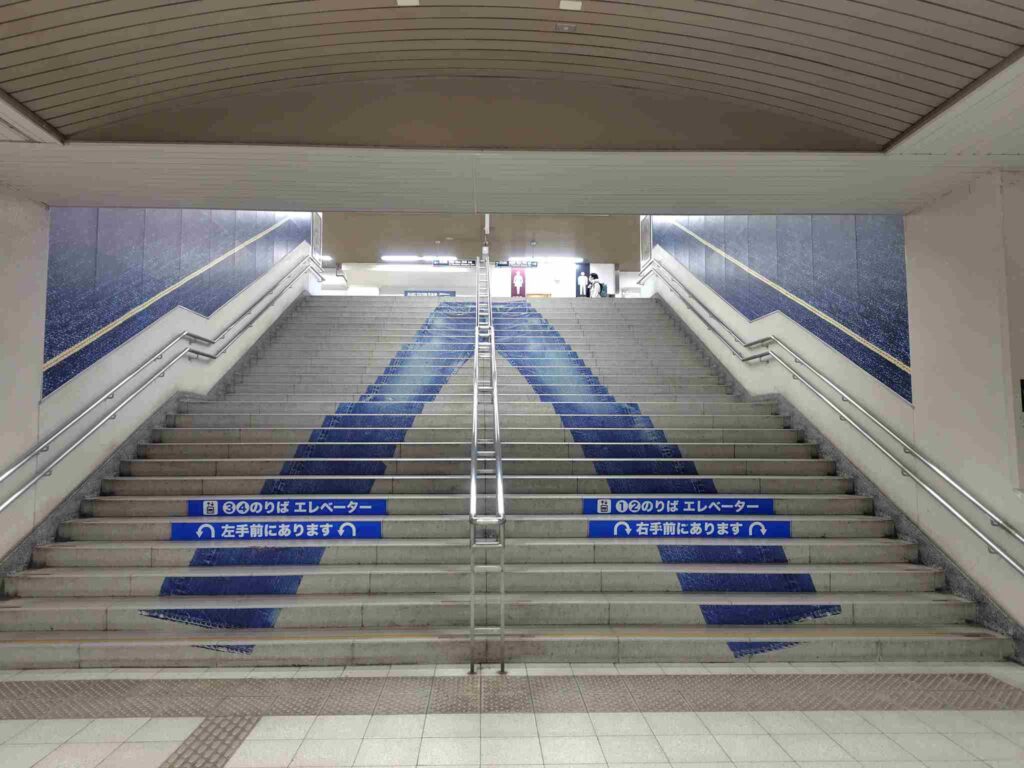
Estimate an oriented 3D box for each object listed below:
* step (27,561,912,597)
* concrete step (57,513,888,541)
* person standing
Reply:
[{"bbox_3d":[-0.194,1.556,5.414,7.224,0.162,0.333,0,-4,-2],"label":"step"},{"bbox_3d":[-0.218,1.278,6.068,7.224,0.162,0.333,0,-4,-2],"label":"concrete step"},{"bbox_3d":[2.350,-2.298,19.346,0.500,1.700,0.480,2,-4,-22],"label":"person standing"}]

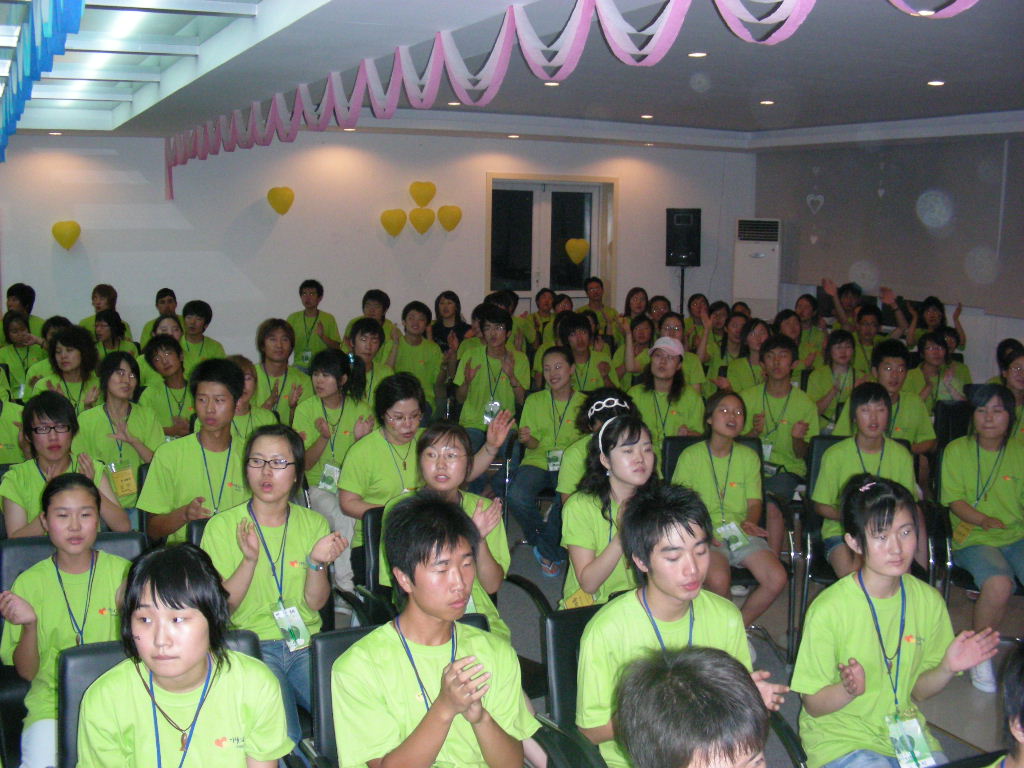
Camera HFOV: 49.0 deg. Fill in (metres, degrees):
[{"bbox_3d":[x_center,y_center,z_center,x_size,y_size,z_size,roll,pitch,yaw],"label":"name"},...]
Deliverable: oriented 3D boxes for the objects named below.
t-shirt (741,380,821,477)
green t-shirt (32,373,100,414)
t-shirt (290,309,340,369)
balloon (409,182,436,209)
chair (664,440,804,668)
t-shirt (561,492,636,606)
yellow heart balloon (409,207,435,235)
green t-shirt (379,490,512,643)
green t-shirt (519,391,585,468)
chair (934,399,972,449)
[{"bbox_3d":[1.399,0.264,5.992,0.470,0.550,0.280,1,9,0],"label":"t-shirt"},{"bbox_3d":[-2.283,0.126,5.800,0.420,0.480,0.270,-2,9,-22],"label":"green t-shirt"},{"bbox_3d":[-1.535,-0.339,8.736,0.410,0.480,0.240,1,9,-4],"label":"t-shirt"},{"bbox_3d":[-0.868,-1.838,10.922,0.250,0.260,0.170,-2,9,-23],"label":"balloon"},{"bbox_3d":[0.938,0.736,5.001,0.540,0.910,0.570,1,9,-2],"label":"chair"},{"bbox_3d":[0.307,0.558,3.536,0.370,0.470,0.240,-7,12,-42],"label":"t-shirt"},{"bbox_3d":[-0.878,-1.585,10.961,0.250,0.260,0.170,-2,9,-23],"label":"yellow heart balloon"},{"bbox_3d":[-0.210,0.572,3.557,0.410,0.490,0.250,-2,9,-18],"label":"green t-shirt"},{"bbox_3d":[0.226,0.260,5.756,0.420,0.470,0.270,0,9,-8],"label":"green t-shirt"},{"bbox_3d":[2.595,0.592,6.186,0.540,0.910,0.570,1,9,0],"label":"chair"}]

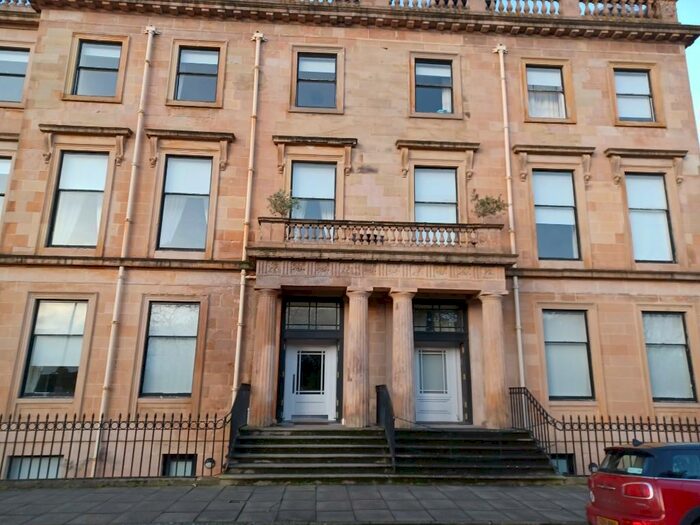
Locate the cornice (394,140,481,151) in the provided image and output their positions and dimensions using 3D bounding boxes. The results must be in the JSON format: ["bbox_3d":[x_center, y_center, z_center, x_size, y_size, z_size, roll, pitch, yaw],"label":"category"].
[{"bbox_3d":[2.703,-3.570,15.605,2.605,0.159,0.330,2,-14,-4],"label":"cornice"}]

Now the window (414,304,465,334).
[{"bbox_3d":[2.569,1.653,14.903,1.615,0.895,0.099,2,-14,-3],"label":"window"}]

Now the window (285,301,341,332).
[{"bbox_3d":[-1.072,1.565,14.717,1.636,0.894,0.099,2,-14,-3],"label":"window"}]

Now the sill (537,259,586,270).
[{"bbox_3d":[6.330,0.123,15.267,1.437,0.277,0.240,2,-14,-4],"label":"sill"}]

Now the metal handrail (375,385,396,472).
[{"bbox_3d":[0.858,3.855,11.997,0.079,1.783,2.758,2,-14,-3],"label":"metal handrail"}]

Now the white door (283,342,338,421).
[{"bbox_3d":[-1.084,3.316,14.112,1.455,2.122,0.079,2,-14,-3],"label":"white door"}]

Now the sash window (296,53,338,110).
[{"bbox_3d":[-1.056,-5.779,16.197,1.271,1.939,0.160,2,-14,-4],"label":"sash window"}]

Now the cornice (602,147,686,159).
[{"bbox_3d":[9.344,-3.421,16.038,2.704,0.152,0.330,2,-14,-4],"label":"cornice"}]

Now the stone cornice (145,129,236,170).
[{"bbox_3d":[-4.729,-3.309,15.008,2.616,1.097,0.360,2,-14,-4],"label":"stone cornice"}]

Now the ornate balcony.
[{"bbox_3d":[0.840,-0.446,13.866,6.950,1.200,1.470,1,-14,-4],"label":"ornate balcony"}]

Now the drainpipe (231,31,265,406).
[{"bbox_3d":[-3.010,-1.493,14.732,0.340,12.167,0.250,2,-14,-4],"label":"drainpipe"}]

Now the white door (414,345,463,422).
[{"bbox_3d":[2.528,3.587,15.071,1.438,2.216,0.079,2,-14,-3],"label":"white door"}]

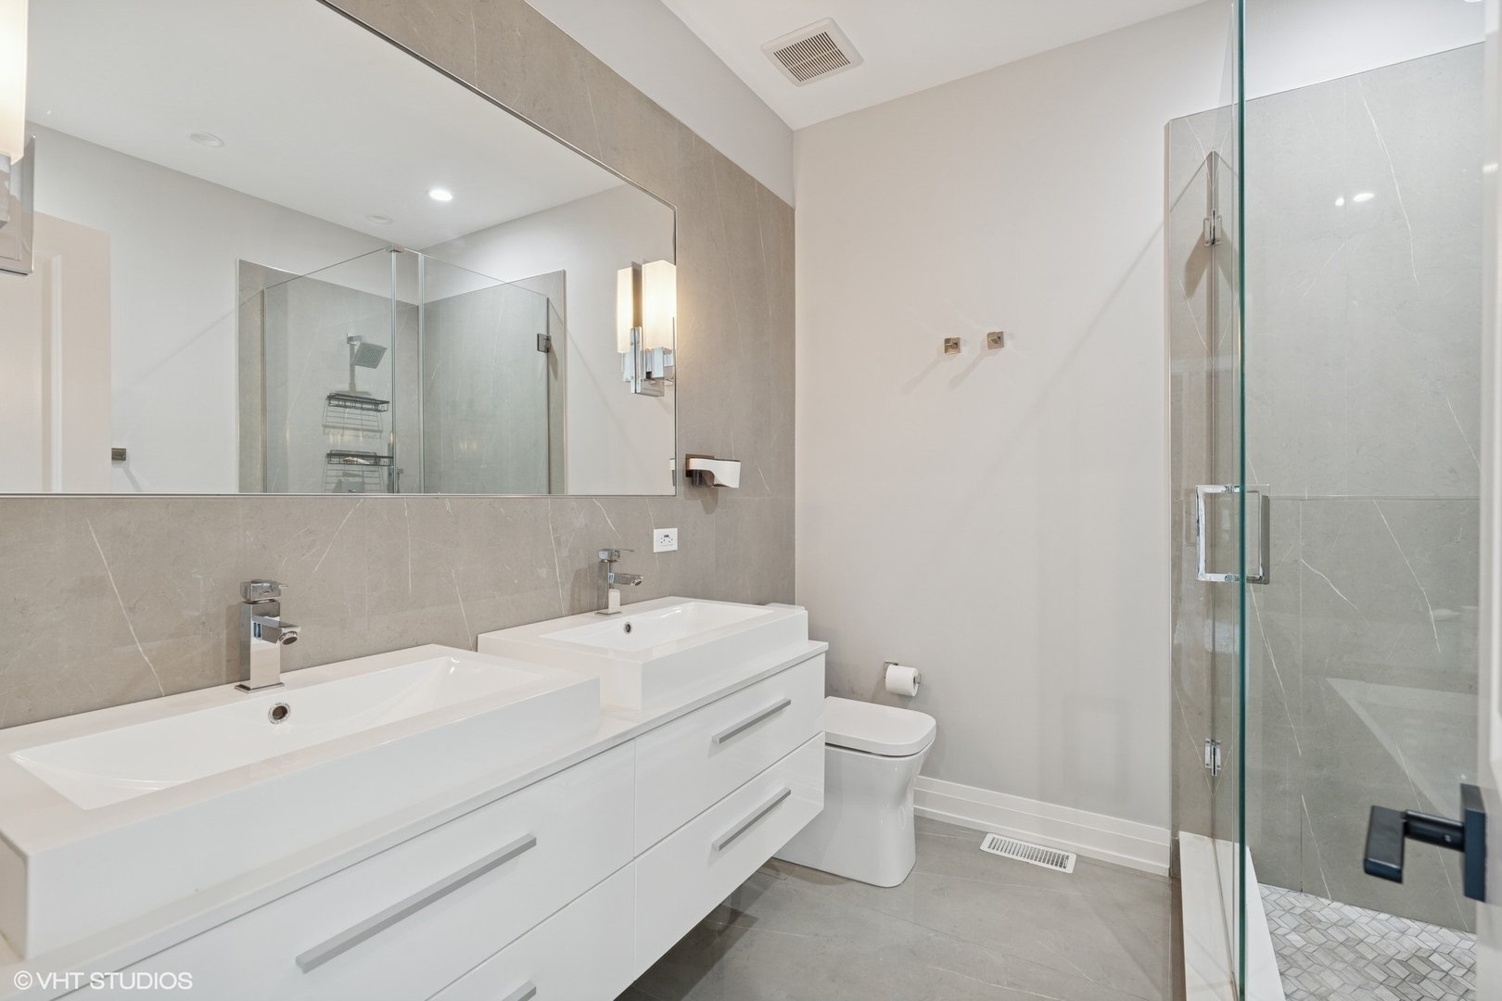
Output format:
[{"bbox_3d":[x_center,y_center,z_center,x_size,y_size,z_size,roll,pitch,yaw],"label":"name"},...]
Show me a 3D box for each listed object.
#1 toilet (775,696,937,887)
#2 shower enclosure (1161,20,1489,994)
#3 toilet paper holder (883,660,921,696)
[{"bbox_3d":[0.283,0.803,2.301,0.670,0.775,0.355,0,0,32],"label":"toilet"},{"bbox_3d":[1.633,0.060,1.358,1.270,2.260,0.927,0,0,32],"label":"shower enclosure"},{"bbox_3d":[0.559,0.673,2.500,0.165,0.102,0.120,0,0,32],"label":"toilet paper holder"}]

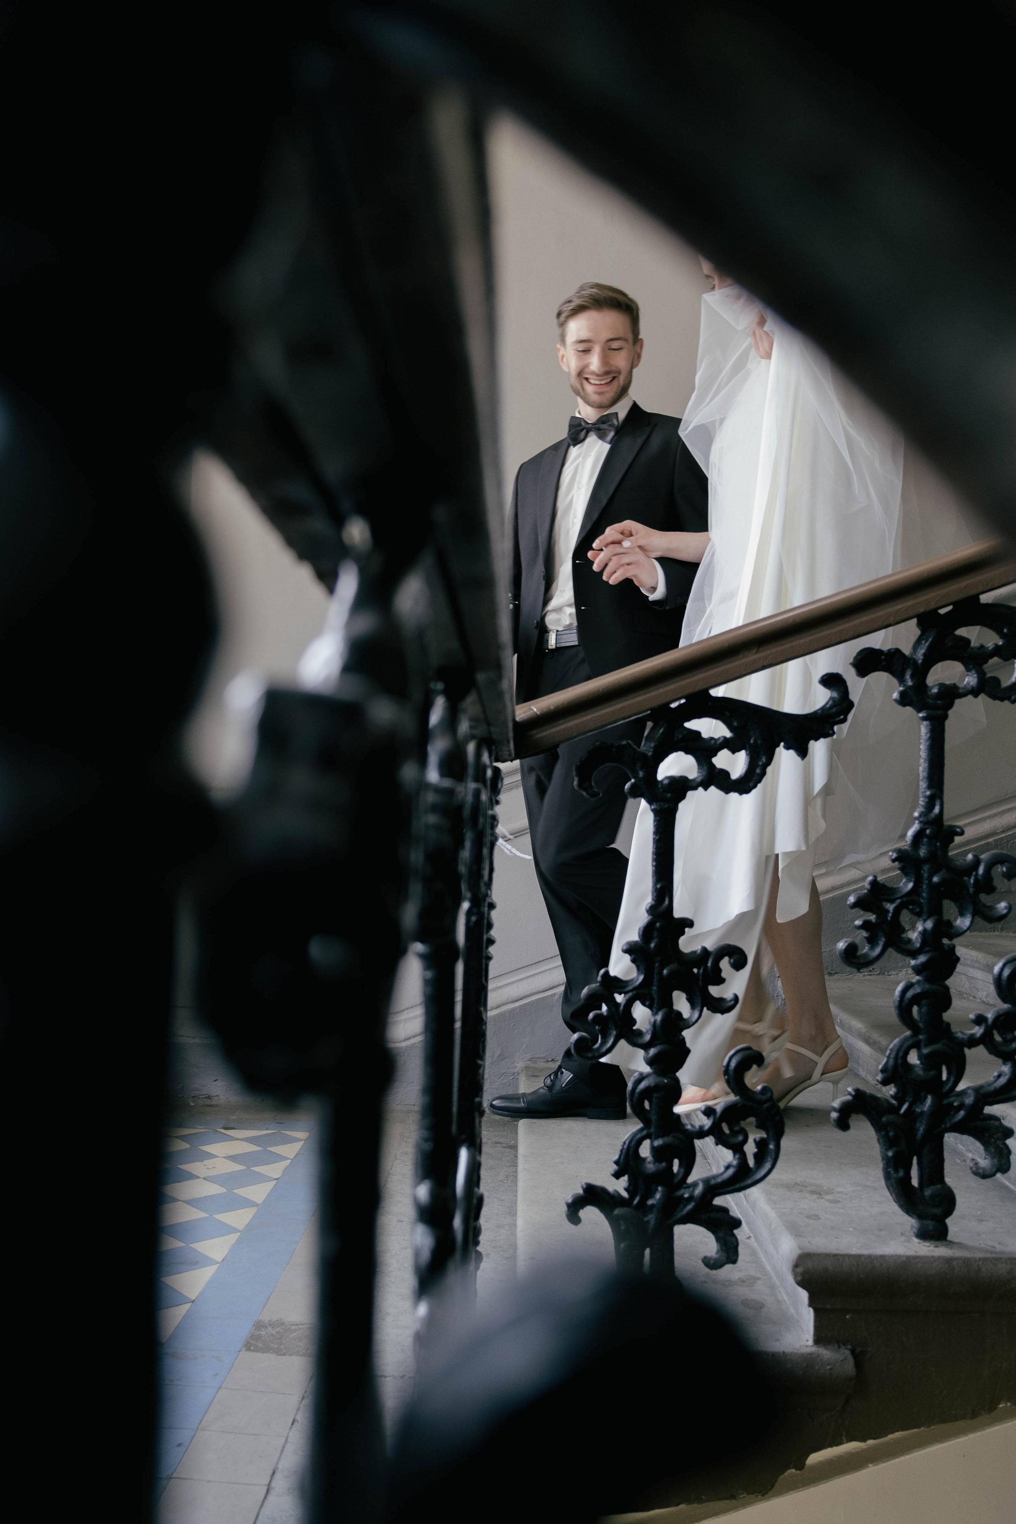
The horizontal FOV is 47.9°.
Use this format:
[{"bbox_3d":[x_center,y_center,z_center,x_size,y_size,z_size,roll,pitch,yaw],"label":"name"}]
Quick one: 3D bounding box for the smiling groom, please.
[{"bbox_3d":[0.205,-0.148,2.460,0.540,1.800,0.470,-2,-5,38],"label":"smiling groom"}]

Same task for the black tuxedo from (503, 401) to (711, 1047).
[{"bbox_3d":[0.225,-0.095,2.470,0.520,1.390,0.400,-2,-5,38],"label":"black tuxedo"}]

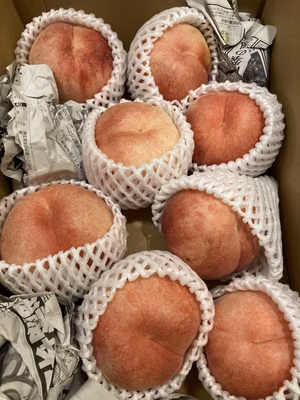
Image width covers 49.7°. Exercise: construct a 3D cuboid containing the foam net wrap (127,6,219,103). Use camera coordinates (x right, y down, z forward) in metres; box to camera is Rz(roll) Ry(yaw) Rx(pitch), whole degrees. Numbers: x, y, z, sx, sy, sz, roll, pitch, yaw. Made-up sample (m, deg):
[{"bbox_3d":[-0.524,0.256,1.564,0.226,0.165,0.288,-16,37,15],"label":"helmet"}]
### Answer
[{"bbox_3d":[0.019,-0.146,0.343,0.090,0.080,0.090,0,89,-15],"label":"foam net wrap"}]

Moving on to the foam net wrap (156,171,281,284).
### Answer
[{"bbox_3d":[0.060,0.018,0.289,0.099,0.085,0.099,0,102,18],"label":"foam net wrap"}]

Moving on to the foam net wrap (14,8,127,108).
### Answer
[{"bbox_3d":[-0.081,-0.140,0.340,0.100,0.078,0.100,0,87,-10],"label":"foam net wrap"}]

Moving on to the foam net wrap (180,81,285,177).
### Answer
[{"bbox_3d":[0.080,-0.064,0.316,0.092,0.078,0.092,0,84,20],"label":"foam net wrap"}]

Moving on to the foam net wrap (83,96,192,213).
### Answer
[{"bbox_3d":[-0.010,-0.037,0.306,0.099,0.078,0.099,0,65,2],"label":"foam net wrap"}]

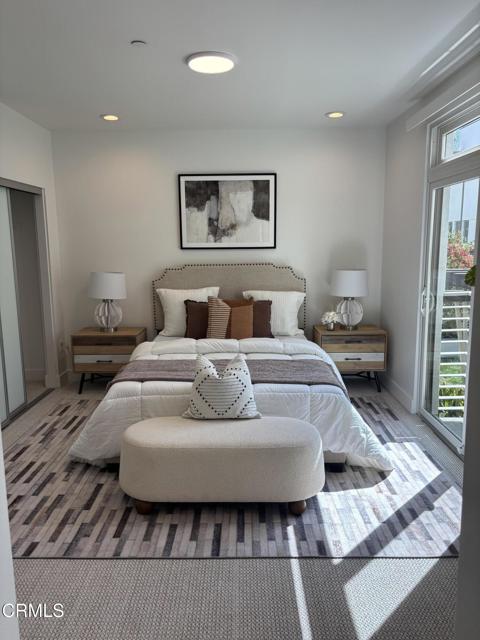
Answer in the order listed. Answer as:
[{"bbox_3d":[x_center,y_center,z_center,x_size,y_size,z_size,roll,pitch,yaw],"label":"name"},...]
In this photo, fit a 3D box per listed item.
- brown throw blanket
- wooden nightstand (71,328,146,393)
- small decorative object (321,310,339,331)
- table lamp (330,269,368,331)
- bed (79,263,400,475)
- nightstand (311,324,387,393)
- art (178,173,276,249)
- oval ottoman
[{"bbox_3d":[-0.073,0.438,3.839,1.740,0.200,0.600,-1,9,0],"label":"brown throw blanket"},{"bbox_3d":[-1.375,0.438,5.114,0.665,0.625,0.400,-1,9,0],"label":"wooden nightstand"},{"bbox_3d":[0.935,0.015,5.000,0.185,0.205,0.180,-1,9,0],"label":"small decorative object"},{"bbox_3d":[1.136,-0.208,4.992,0.392,0.645,0.390,-1,9,0],"label":"table lamp"},{"bbox_3d":[-0.073,0.219,4.148,2.120,1.335,2.200,-1,9,0],"label":"bed"},{"bbox_3d":[1.159,0.413,5.092,0.665,0.625,0.400,-1,9,0],"label":"nightstand"},{"bbox_3d":[-0.127,-1.163,5.155,1.029,0.793,0.030,-1,9,1],"label":"art"},{"bbox_3d":[-0.105,0.873,2.901,1.235,0.440,0.490,-1,9,0],"label":"oval ottoman"}]

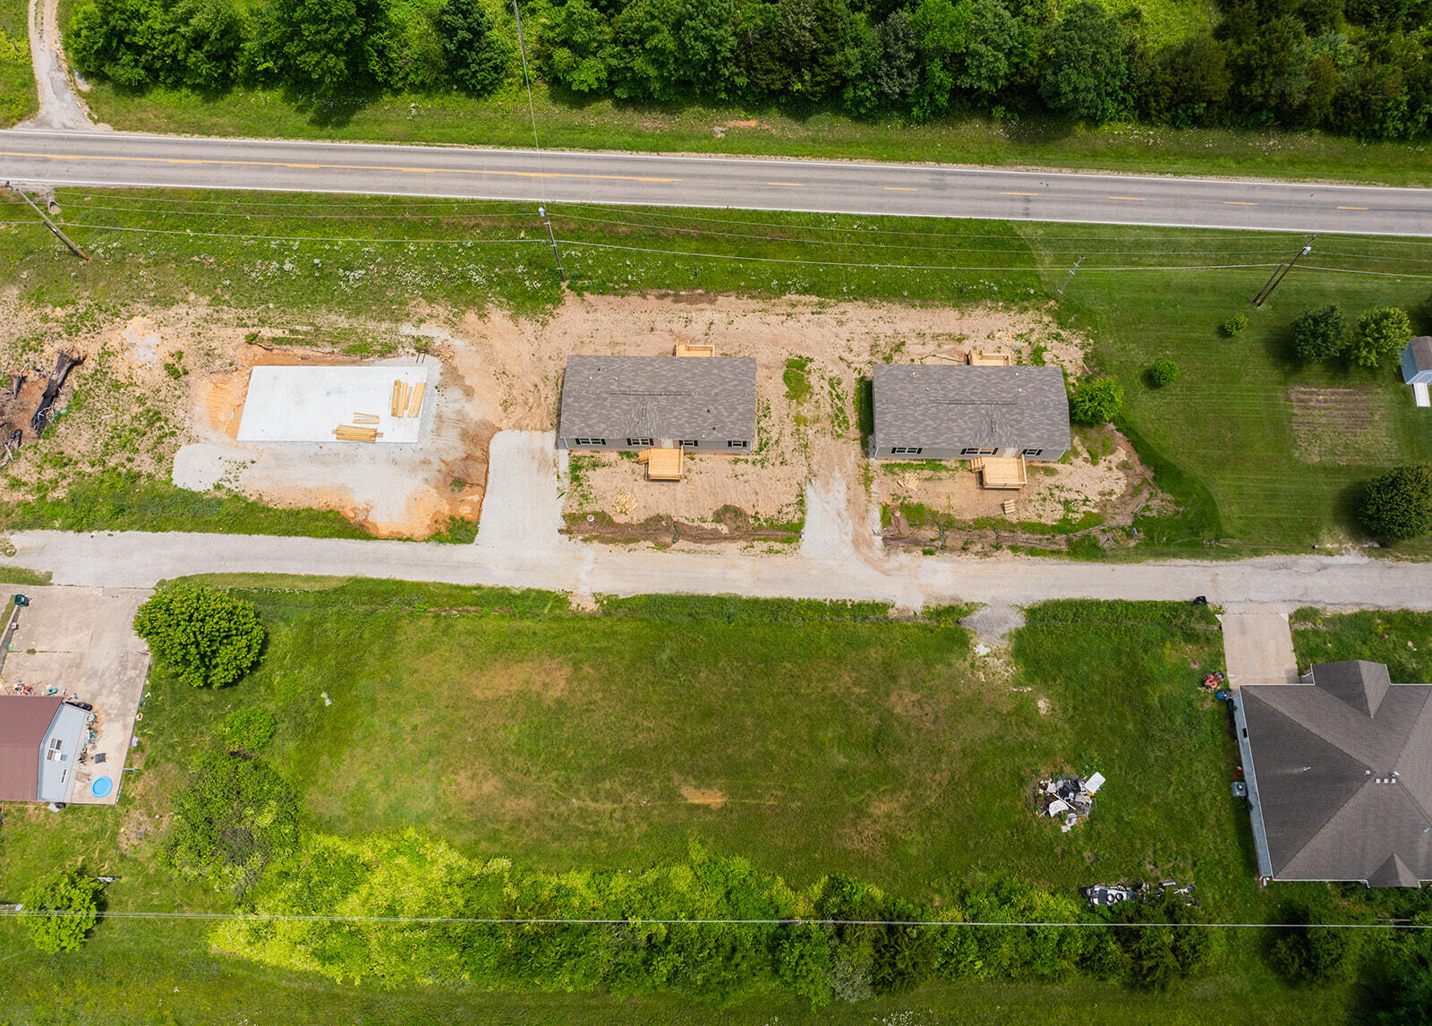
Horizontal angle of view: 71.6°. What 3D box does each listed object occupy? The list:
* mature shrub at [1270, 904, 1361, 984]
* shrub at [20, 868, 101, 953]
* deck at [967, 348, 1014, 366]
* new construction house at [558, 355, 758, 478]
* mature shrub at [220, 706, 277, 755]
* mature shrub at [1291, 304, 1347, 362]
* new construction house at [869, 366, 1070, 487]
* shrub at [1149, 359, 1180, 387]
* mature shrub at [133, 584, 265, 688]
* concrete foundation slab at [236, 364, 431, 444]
[{"bbox_3d":[46.133,33.158,76.458,6.300,4.800,5.700,0,69,1],"label":"mature shrub"},{"bbox_3d":[-52.099,31.687,79.143,6.000,4.500,6.100,0,69,1],"label":"shrub"},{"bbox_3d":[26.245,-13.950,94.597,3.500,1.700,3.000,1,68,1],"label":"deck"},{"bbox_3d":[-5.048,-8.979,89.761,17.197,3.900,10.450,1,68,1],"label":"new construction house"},{"bbox_3d":[-36.954,17.216,78.635,4.200,2.500,3.700,1,68,1],"label":"mature shrub"},{"bbox_3d":[58.316,-17.396,95.979,4.700,4.800,5.200,1,68,1],"label":"mature shrub"},{"bbox_3d":[23.838,-8.788,93.558,18.000,4.200,10.500,1,69,1],"label":"new construction house"},{"bbox_3d":[43.027,-13.389,95.083,2.436,2.300,2.669,1,68,1],"label":"shrub"},{"bbox_3d":[-44.791,10.589,86.102,10.800,6.400,9.100,0,69,1],"label":"mature shrub"},{"bbox_3d":[-37.524,-10.675,97.691,17.600,0.250,8.300,1,69,1],"label":"concrete foundation slab"}]

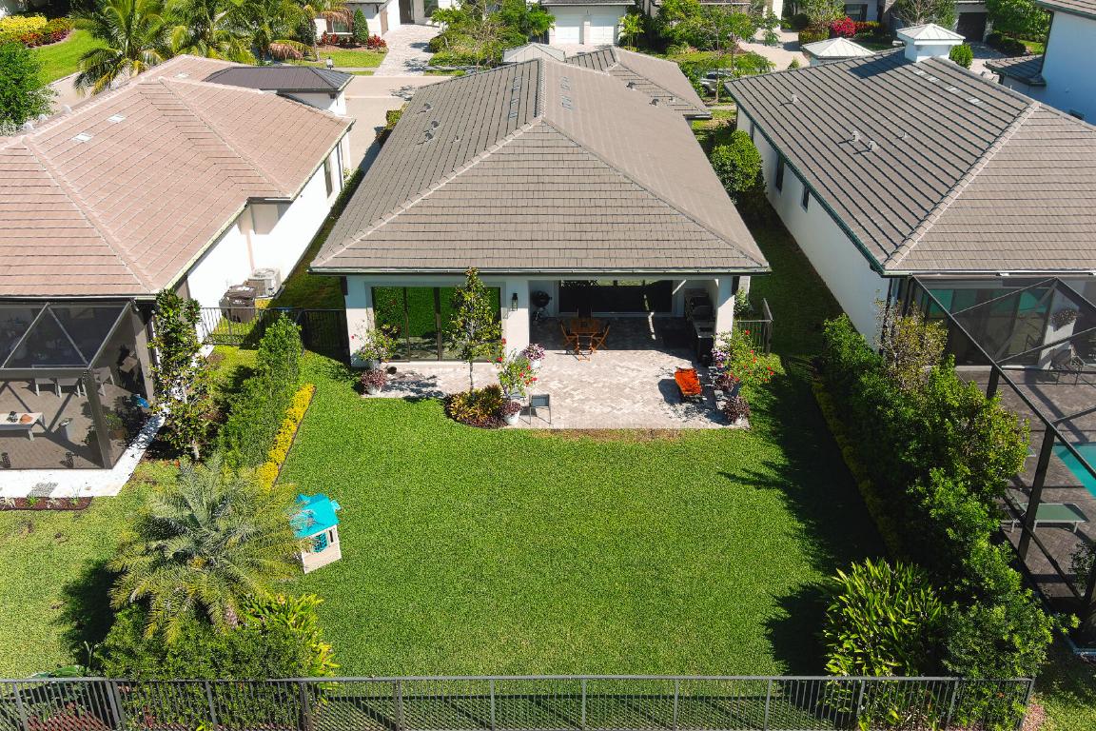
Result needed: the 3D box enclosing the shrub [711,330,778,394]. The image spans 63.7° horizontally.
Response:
[{"bbox_3d":[5.420,-0.217,24.473,1.650,1.600,1.500,0,29,0],"label":"shrub"}]

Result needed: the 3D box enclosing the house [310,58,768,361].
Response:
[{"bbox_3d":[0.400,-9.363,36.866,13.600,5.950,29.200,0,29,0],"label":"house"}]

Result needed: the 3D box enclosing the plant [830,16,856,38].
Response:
[{"bbox_3d":[26.514,-30.282,78.912,2.350,1.948,2.000,0,29,0],"label":"plant"}]

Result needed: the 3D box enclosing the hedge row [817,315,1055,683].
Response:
[{"bbox_3d":[8.000,1.962,19.679,1.950,2.400,11.600,0,29,0],"label":"hedge row"}]

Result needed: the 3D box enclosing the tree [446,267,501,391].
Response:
[{"bbox_3d":[-2.012,-0.951,23.784,1.500,3.550,1.500,0,29,0],"label":"tree"}]

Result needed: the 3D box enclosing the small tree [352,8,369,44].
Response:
[{"bbox_3d":[-16.140,-29.165,75.850,1.450,2.952,1.450,0,29,0],"label":"small tree"}]

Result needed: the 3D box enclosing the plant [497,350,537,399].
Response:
[{"bbox_3d":[-0.839,0.206,23.963,1.050,1.350,1.000,0,29,0],"label":"plant"}]

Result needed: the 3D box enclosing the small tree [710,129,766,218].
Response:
[{"bbox_3d":[7.905,-8.207,37.140,2.300,3.400,2.300,0,29,0],"label":"small tree"}]

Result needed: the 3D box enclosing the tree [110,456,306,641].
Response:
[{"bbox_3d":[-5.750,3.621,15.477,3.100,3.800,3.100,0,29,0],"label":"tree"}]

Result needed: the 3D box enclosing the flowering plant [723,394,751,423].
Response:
[{"bbox_3d":[4.909,1.060,23.064,0.720,0.720,0.700,0,29,0],"label":"flowering plant"}]

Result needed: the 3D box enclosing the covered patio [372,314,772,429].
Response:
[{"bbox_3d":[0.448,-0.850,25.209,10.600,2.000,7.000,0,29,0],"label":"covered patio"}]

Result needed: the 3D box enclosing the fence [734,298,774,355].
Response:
[{"bbox_3d":[6.000,-1.097,26.694,1.300,1.320,1.750,0,29,0],"label":"fence"}]

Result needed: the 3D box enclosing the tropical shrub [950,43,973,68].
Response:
[{"bbox_3d":[30.771,-22.912,65.487,1.650,2.019,1.650,0,29,0],"label":"tropical shrub"}]

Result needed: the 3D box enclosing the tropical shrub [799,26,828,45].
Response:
[{"bbox_3d":[22.456,-27.893,74.817,2.500,1.600,2.200,0,29,0],"label":"tropical shrub"}]

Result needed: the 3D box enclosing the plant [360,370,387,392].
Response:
[{"bbox_3d":[-4.824,0.368,24.395,0.720,0.650,0.700,0,29,0],"label":"plant"}]

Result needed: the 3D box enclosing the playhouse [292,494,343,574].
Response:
[{"bbox_3d":[-4.970,3.466,18.510,1.000,1.240,1.150,-20,35,-32],"label":"playhouse"}]

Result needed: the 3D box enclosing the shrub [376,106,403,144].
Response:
[{"bbox_3d":[-8.700,-13.979,49.739,1.900,1.600,3.000,0,29,0],"label":"shrub"}]

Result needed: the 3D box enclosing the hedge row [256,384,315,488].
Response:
[{"bbox_3d":[-6.780,1.625,22.714,0.550,0.400,4.800,0,29,0],"label":"hedge row"}]

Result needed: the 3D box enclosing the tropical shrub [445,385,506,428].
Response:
[{"bbox_3d":[-1.896,0.970,23.299,1.500,0.650,1.350,0,29,0],"label":"tropical shrub"}]

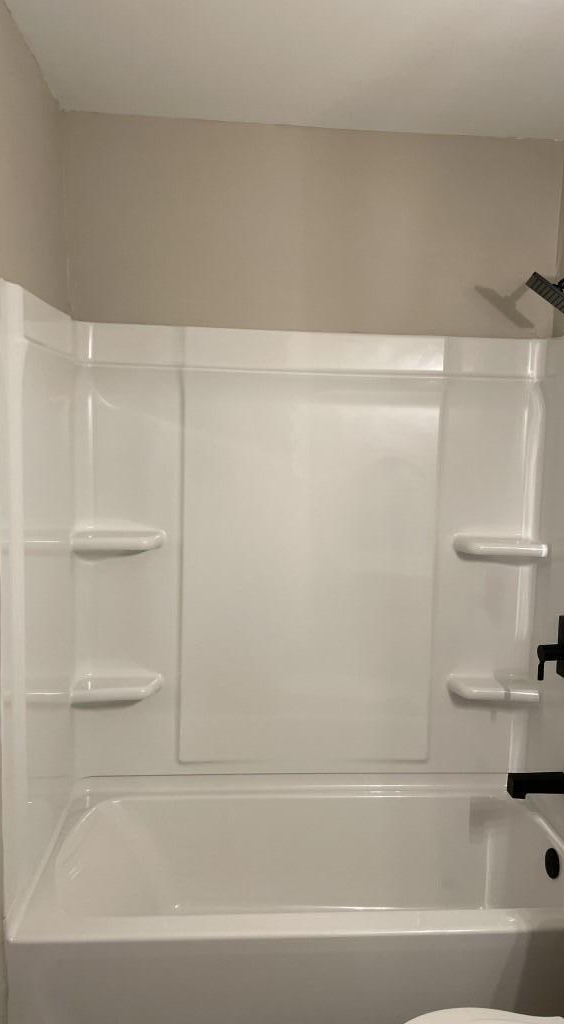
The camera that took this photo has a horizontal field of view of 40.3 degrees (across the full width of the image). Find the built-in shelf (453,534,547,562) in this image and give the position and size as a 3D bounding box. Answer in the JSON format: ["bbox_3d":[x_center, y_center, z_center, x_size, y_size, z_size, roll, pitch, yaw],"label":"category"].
[{"bbox_3d":[0.680,0.106,2.398,0.282,0.055,0.100,1,6,-4],"label":"built-in shelf"}]

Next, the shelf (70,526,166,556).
[{"bbox_3d":[-0.493,0.082,2.317,0.275,0.054,0.100,1,6,-4],"label":"shelf"}]

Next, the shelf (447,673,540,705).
[{"bbox_3d":[0.671,0.557,2.442,0.282,0.055,0.100,1,6,-4],"label":"shelf"}]

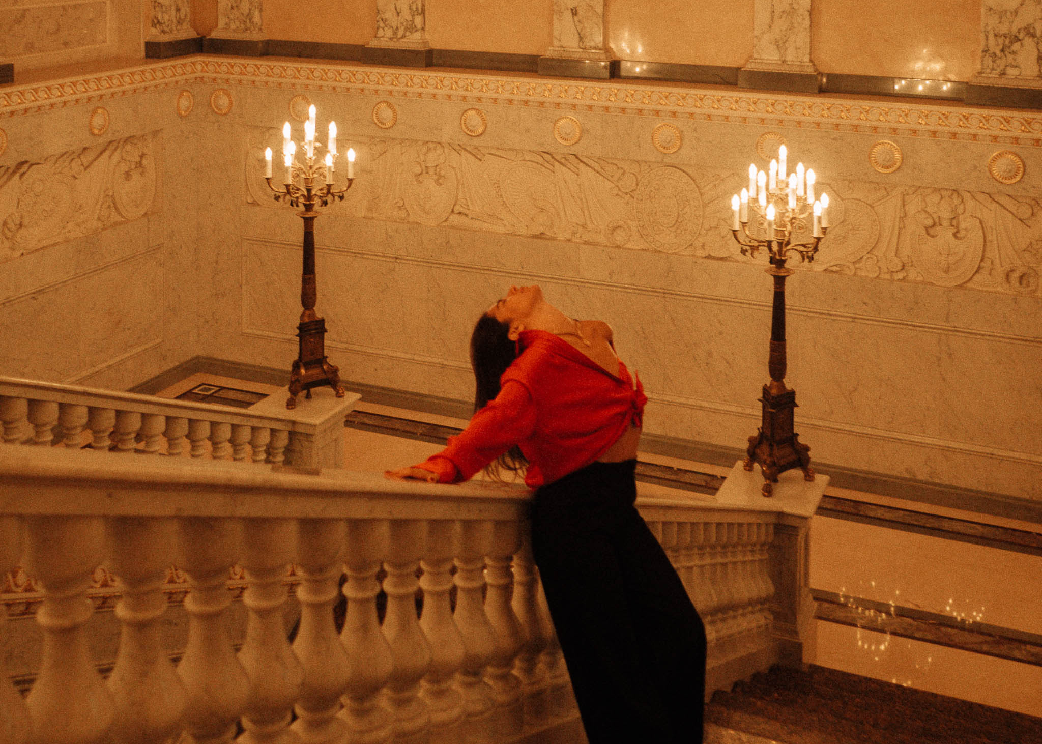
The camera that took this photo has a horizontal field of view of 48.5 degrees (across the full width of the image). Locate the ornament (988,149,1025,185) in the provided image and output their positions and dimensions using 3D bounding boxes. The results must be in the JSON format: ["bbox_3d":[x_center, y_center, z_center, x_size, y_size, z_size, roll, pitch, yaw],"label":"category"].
[{"bbox_3d":[3.186,-1.351,7.600,0.228,0.230,0.045,5,14,22],"label":"ornament"}]

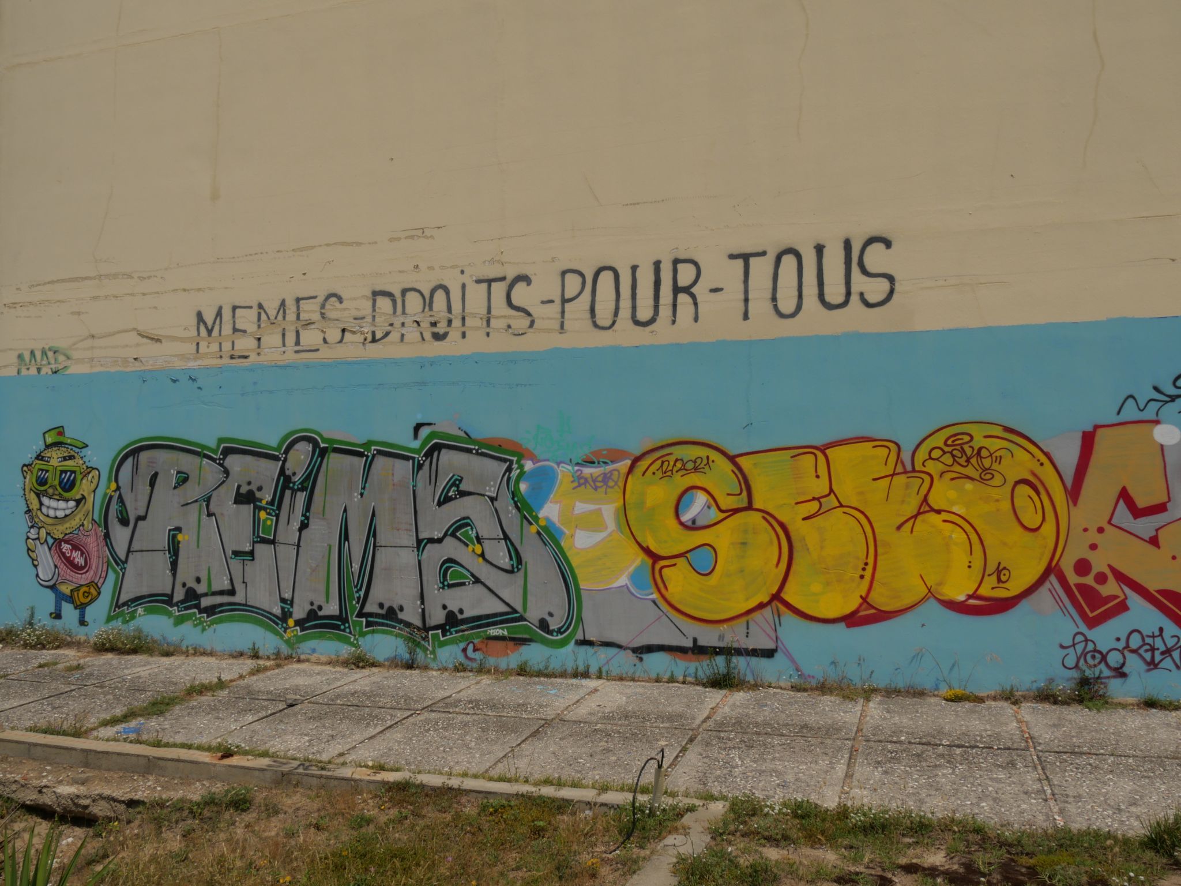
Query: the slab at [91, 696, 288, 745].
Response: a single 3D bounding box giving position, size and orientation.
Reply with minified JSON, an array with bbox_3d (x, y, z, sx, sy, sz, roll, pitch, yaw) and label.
[{"bbox_3d":[-2.683,1.930,6.566,0.879,0.080,0.983,-2,-1,19],"label":"slab"}]

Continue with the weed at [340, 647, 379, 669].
[{"bbox_3d":[-1.947,1.819,8.095,0.286,0.150,0.170,-1,-2,19],"label":"weed"}]

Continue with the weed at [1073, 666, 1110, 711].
[{"bbox_3d":[3.254,1.596,6.246,0.217,0.256,0.220,-1,-2,18],"label":"weed"}]

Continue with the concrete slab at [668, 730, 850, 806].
[{"bbox_3d":[0.934,1.761,5.119,0.871,0.080,1.110,-1,-2,18],"label":"concrete slab"}]

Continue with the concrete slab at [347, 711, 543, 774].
[{"bbox_3d":[-0.837,1.794,5.660,0.889,0.080,1.081,-1,-2,18],"label":"concrete slab"}]

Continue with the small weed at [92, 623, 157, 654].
[{"bbox_3d":[-4.076,1.748,8.570,0.536,0.232,0.280,-1,-2,18],"label":"small weed"}]

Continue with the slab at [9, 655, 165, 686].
[{"bbox_3d":[-4.289,1.989,8.225,0.880,0.080,0.922,-2,-1,19],"label":"slab"}]

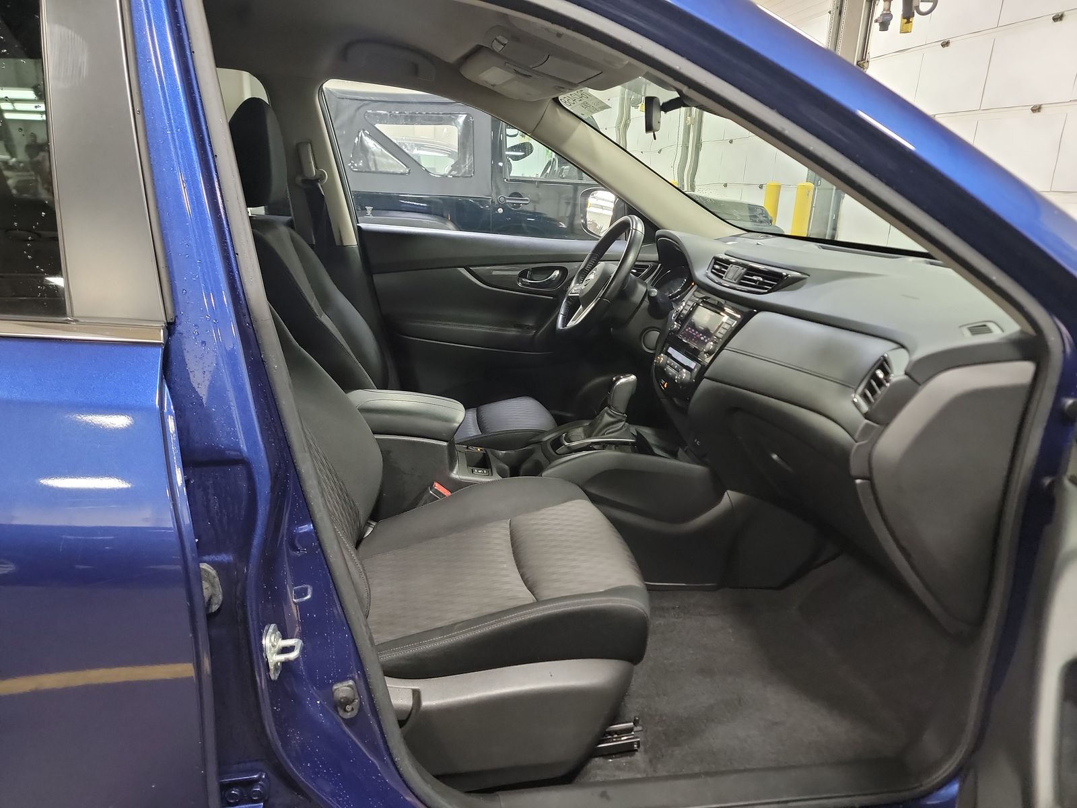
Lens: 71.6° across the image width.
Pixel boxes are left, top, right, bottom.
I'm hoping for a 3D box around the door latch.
[{"bbox_3d":[-0.273,0.268,0.800,0.041,0.061,0.034,-2,17,-9],"label":"door latch"}]

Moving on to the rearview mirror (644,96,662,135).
[{"bbox_3d":[0.222,-0.566,1.462,0.040,0.066,0.245,5,17,12],"label":"rearview mirror"}]

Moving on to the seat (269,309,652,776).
[{"bbox_3d":[-0.237,0.015,1.185,0.820,1.050,0.540,-2,17,-9],"label":"seat"}]

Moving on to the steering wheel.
[{"bbox_3d":[0.164,-0.328,1.952,0.100,0.365,0.375,27,10,-16],"label":"steering wheel"}]

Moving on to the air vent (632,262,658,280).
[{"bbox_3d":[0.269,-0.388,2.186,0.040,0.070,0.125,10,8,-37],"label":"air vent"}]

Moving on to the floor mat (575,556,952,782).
[{"bbox_3d":[0.353,0.454,1.399,0.700,0.120,0.520,-2,17,-9],"label":"floor mat"}]

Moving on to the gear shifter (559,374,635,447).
[{"bbox_3d":[0.137,0.020,1.618,0.180,0.160,0.110,-2,17,-9],"label":"gear shifter"}]

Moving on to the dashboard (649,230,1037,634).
[{"bbox_3d":[0.501,-0.112,1.663,0.460,0.490,1.440,-2,17,-9],"label":"dashboard"}]

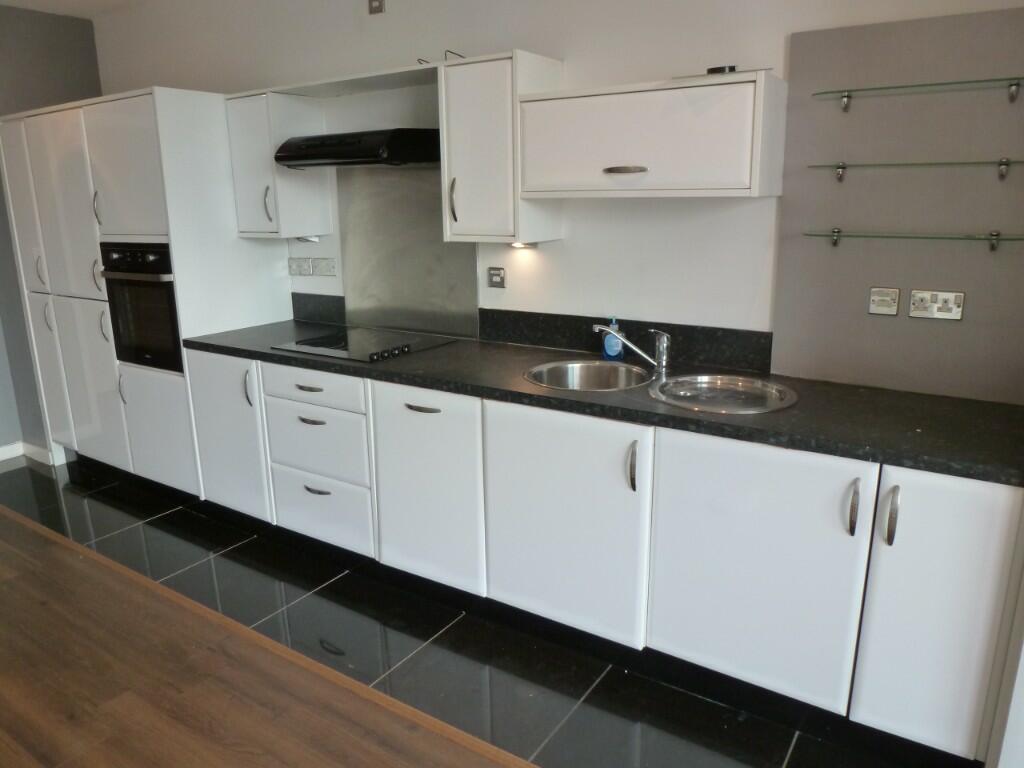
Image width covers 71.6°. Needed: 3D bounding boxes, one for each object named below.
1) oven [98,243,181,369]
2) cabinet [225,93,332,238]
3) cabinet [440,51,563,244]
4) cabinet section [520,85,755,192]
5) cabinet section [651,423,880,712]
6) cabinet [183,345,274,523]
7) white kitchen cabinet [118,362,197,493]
[{"bbox_3d":[-1.625,-0.428,3.564,0.592,0.591,0.550,8,17,32],"label":"oven"},{"bbox_3d":[-1.077,-0.997,3.295,0.306,0.608,0.298,8,16,32],"label":"cabinet"},{"bbox_3d":[-0.035,-0.870,2.682,0.350,0.640,0.311,8,17,32],"label":"cabinet"},{"bbox_3d":[0.462,-0.826,2.453,0.812,0.334,0.306,8,17,31],"label":"cabinet section"},{"bbox_3d":[0.833,0.467,2.271,0.590,0.750,0.580,8,17,31],"label":"cabinet section"},{"bbox_3d":[-1.099,0.171,3.365,0.495,0.715,0.575,8,16,32],"label":"cabinet"},{"bbox_3d":[-1.557,0.153,3.663,0.565,0.575,0.575,8,16,32],"label":"white kitchen cabinet"}]

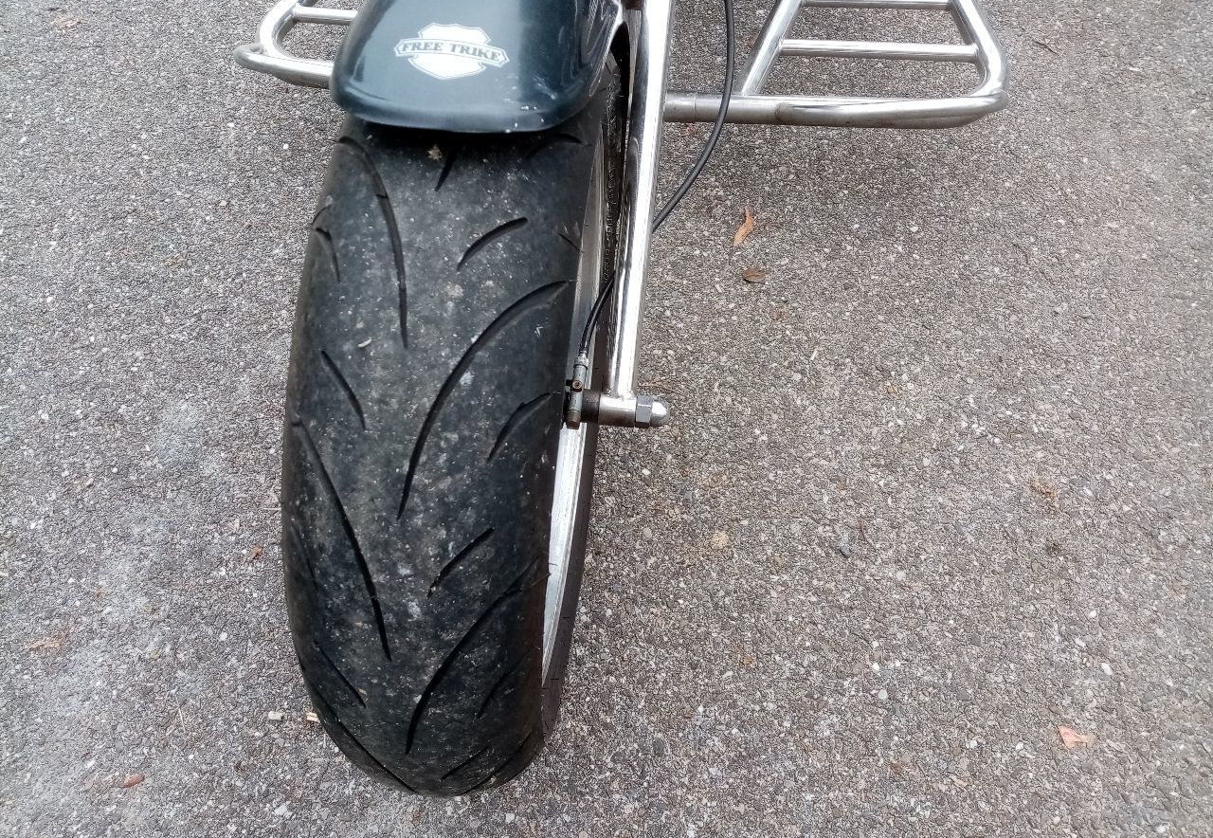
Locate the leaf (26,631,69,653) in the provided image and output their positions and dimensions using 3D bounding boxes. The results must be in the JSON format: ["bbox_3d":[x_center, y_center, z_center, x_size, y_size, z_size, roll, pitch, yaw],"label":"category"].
[{"bbox_3d":[-0.587,0.236,0.956,0.043,0.006,0.016,-19,61,-13],"label":"leaf"}]

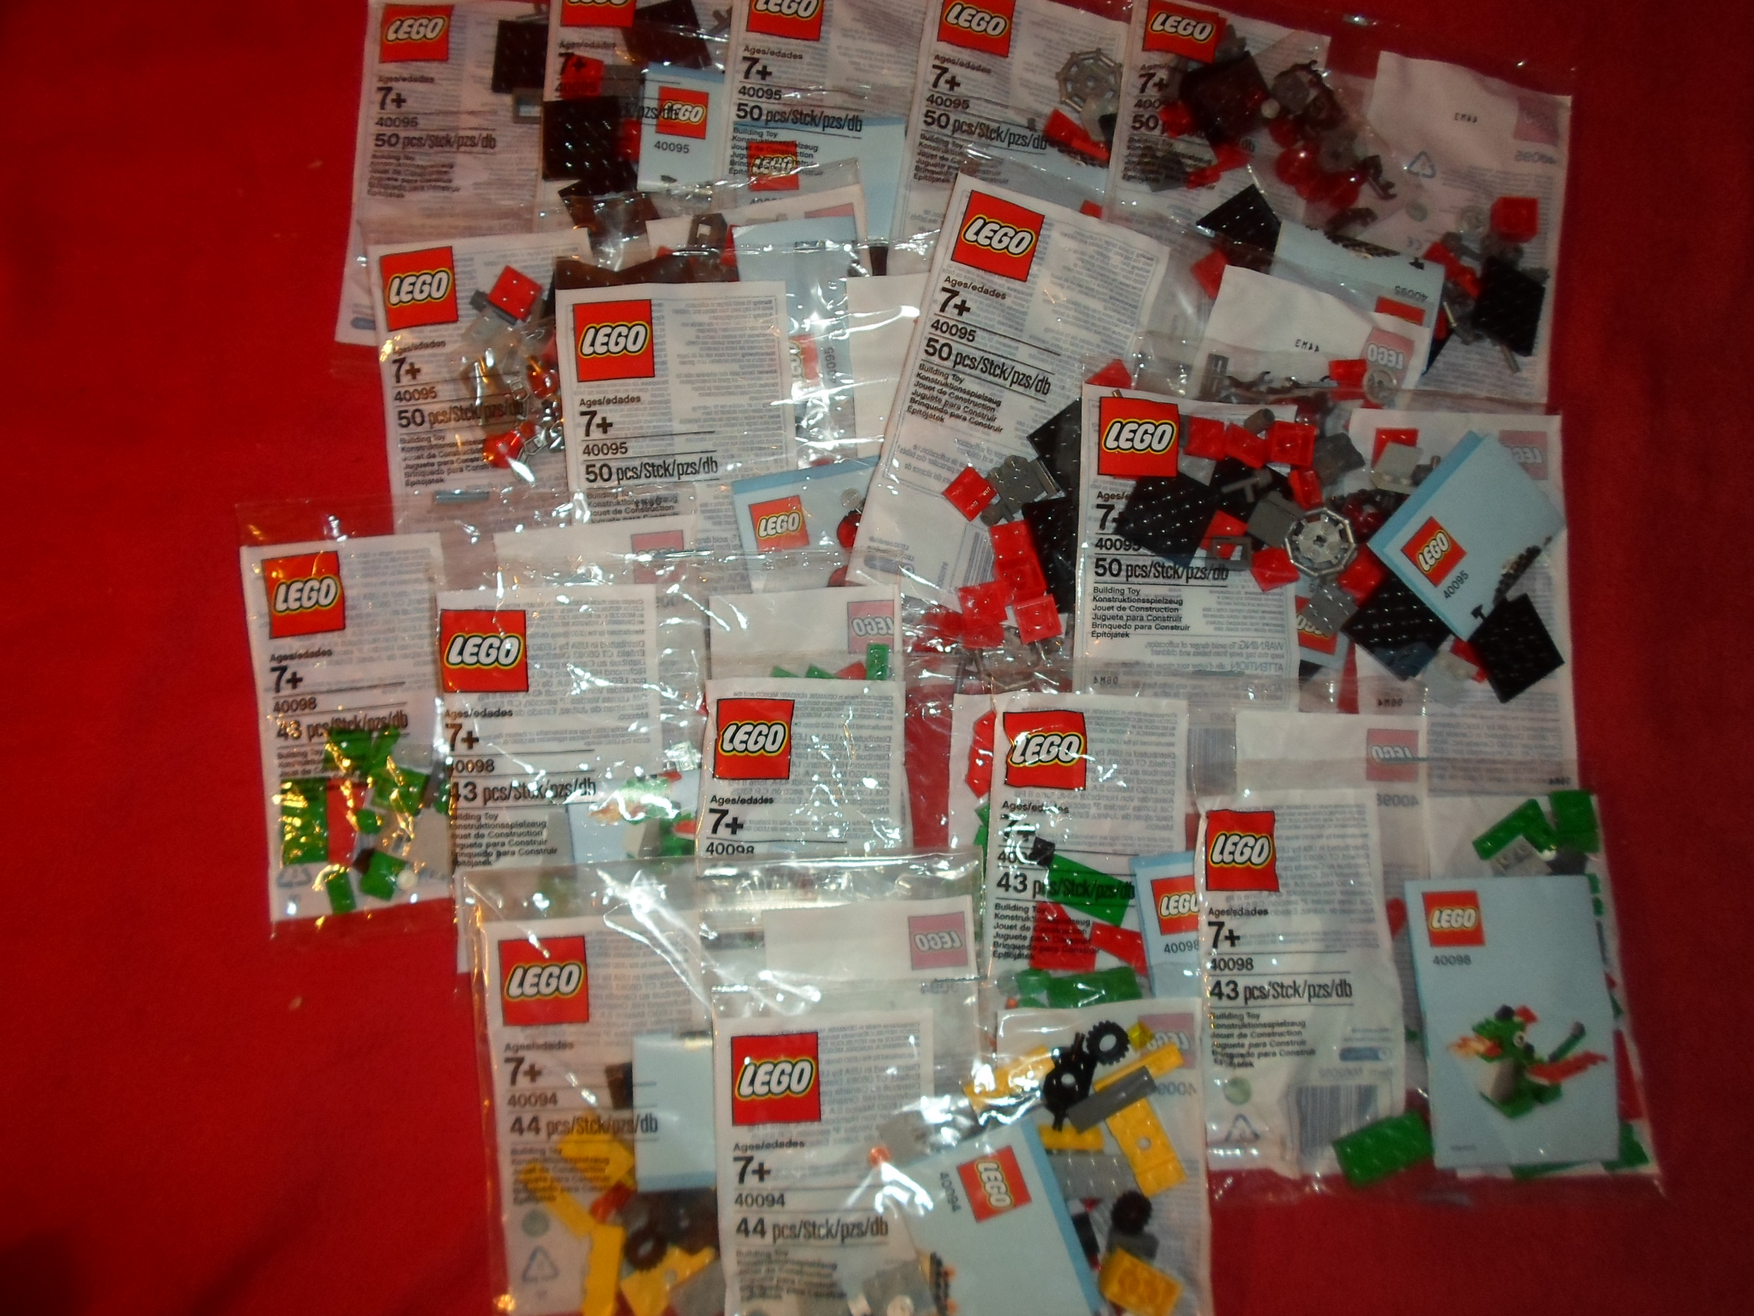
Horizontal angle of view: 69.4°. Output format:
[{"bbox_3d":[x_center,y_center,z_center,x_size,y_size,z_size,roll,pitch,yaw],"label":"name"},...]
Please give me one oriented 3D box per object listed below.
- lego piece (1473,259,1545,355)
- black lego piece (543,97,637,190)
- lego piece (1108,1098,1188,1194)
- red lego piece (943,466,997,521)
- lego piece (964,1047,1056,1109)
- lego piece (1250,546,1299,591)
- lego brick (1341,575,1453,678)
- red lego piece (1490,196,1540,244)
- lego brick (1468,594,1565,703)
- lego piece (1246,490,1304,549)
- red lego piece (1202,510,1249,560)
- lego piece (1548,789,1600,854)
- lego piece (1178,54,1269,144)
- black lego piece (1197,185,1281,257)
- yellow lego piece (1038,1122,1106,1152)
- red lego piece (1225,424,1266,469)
[{"bbox_3d":[0.264,-0.147,0.532,0.032,0.005,0.032,17,78,-15],"label":"lego piece"},{"bbox_3d":[-0.121,-0.214,0.524,0.033,0.005,0.033,-3,80,-1],"label":"black lego piece"},{"bbox_3d":[0.097,0.177,0.459,0.016,0.005,0.032,-29,82,-5],"label":"lego piece"},{"bbox_3d":[0.037,-0.064,0.499,0.016,0.005,0.016,-43,83,-7],"label":"red lego piece"},{"bbox_3d":[0.050,0.155,0.463,0.032,0.007,0.015,-24,81,-4],"label":"lego piece"},{"bbox_3d":[0.154,-0.035,0.494,0.016,0.009,0.016,-23,81,-5],"label":"lego piece"},{"bbox_3d":[0.207,-0.013,0.502,0.032,0.005,0.032,40,82,7],"label":"lego brick"},{"bbox_3d":[0.271,-0.186,0.538,0.016,0.011,0.016,2,79,0],"label":"red lego piece"},{"bbox_3d":[0.254,-0.003,0.507,0.032,0.005,0.032,-33,93,-10],"label":"lego brick"},{"bbox_3d":[0.157,-0.054,0.501,0.016,0.011,0.017,26,81,4],"label":"lego piece"},{"bbox_3d":[0.136,-0.048,0.499,0.015,0.006,0.016,25,89,-8],"label":"red lego piece"},{"bbox_3d":[0.270,0.063,0.490,0.016,0.006,0.024,-3,80,-1],"label":"lego piece"},{"bbox_3d":[0.149,-0.235,0.534,0.032,0.005,0.032,-19,80,-4],"label":"lego piece"},{"bbox_3d":[0.156,-0.178,0.533,0.032,0.005,0.032,-35,82,-6],"label":"black lego piece"},{"bbox_3d":[0.068,0.170,0.448,0.024,0.006,0.009,0,80,-1],"label":"yellow lego piece"},{"bbox_3d":[0.142,-0.082,0.488,0.016,0.011,0.008,28,81,5],"label":"red lego piece"}]

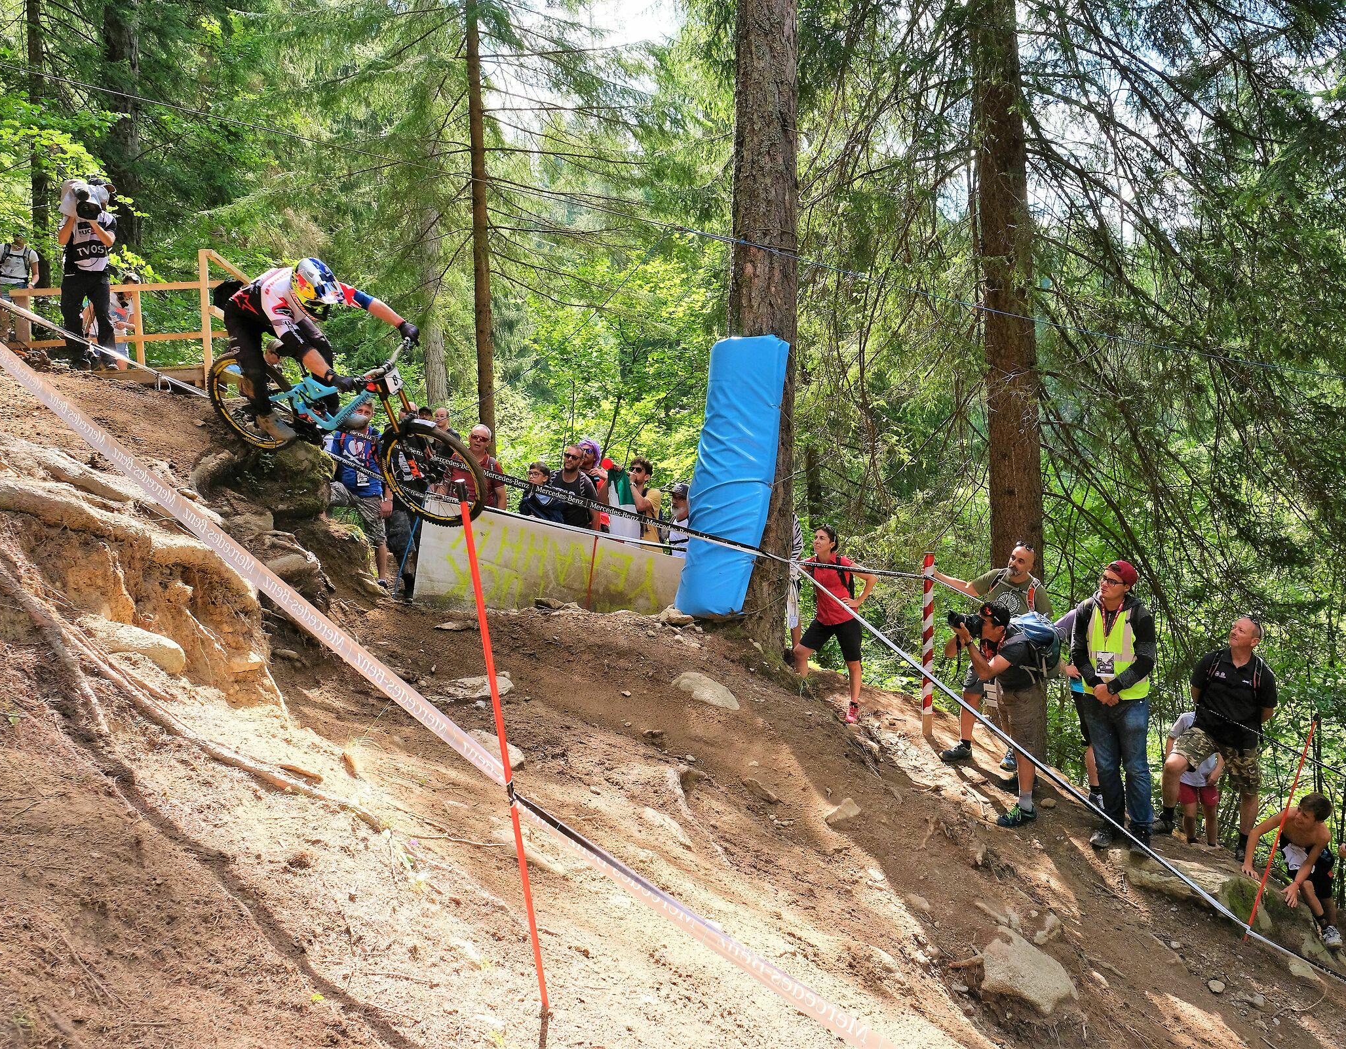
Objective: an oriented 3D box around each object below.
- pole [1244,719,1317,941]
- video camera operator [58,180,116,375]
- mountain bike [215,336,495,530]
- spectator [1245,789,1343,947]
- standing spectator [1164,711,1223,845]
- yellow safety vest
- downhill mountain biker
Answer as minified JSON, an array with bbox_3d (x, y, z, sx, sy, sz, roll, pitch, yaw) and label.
[{"bbox_3d":[3.740,1.879,6.450,0.035,1.420,0.035,18,2,29],"label":"pole"},{"bbox_3d":[-5.450,-2.343,9.750,0.580,1.780,0.650,1,-2,-37],"label":"video camera operator"},{"bbox_3d":[-2.003,-0.662,6.372,1.950,1.060,0.780,22,38,10],"label":"mountain bike"},{"bbox_3d":[4.198,2.331,7.100,0.580,1.000,0.620,-2,-2,41],"label":"spectator"},{"bbox_3d":[3.777,1.717,7.600,0.360,1.200,0.260,-1,1,30],"label":"standing spectator"},{"bbox_3d":[2.803,0.785,6.600,0.410,0.620,0.270,0,2,41],"label":"yellow safety vest"},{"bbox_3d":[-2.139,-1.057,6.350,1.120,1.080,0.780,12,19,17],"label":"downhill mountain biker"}]

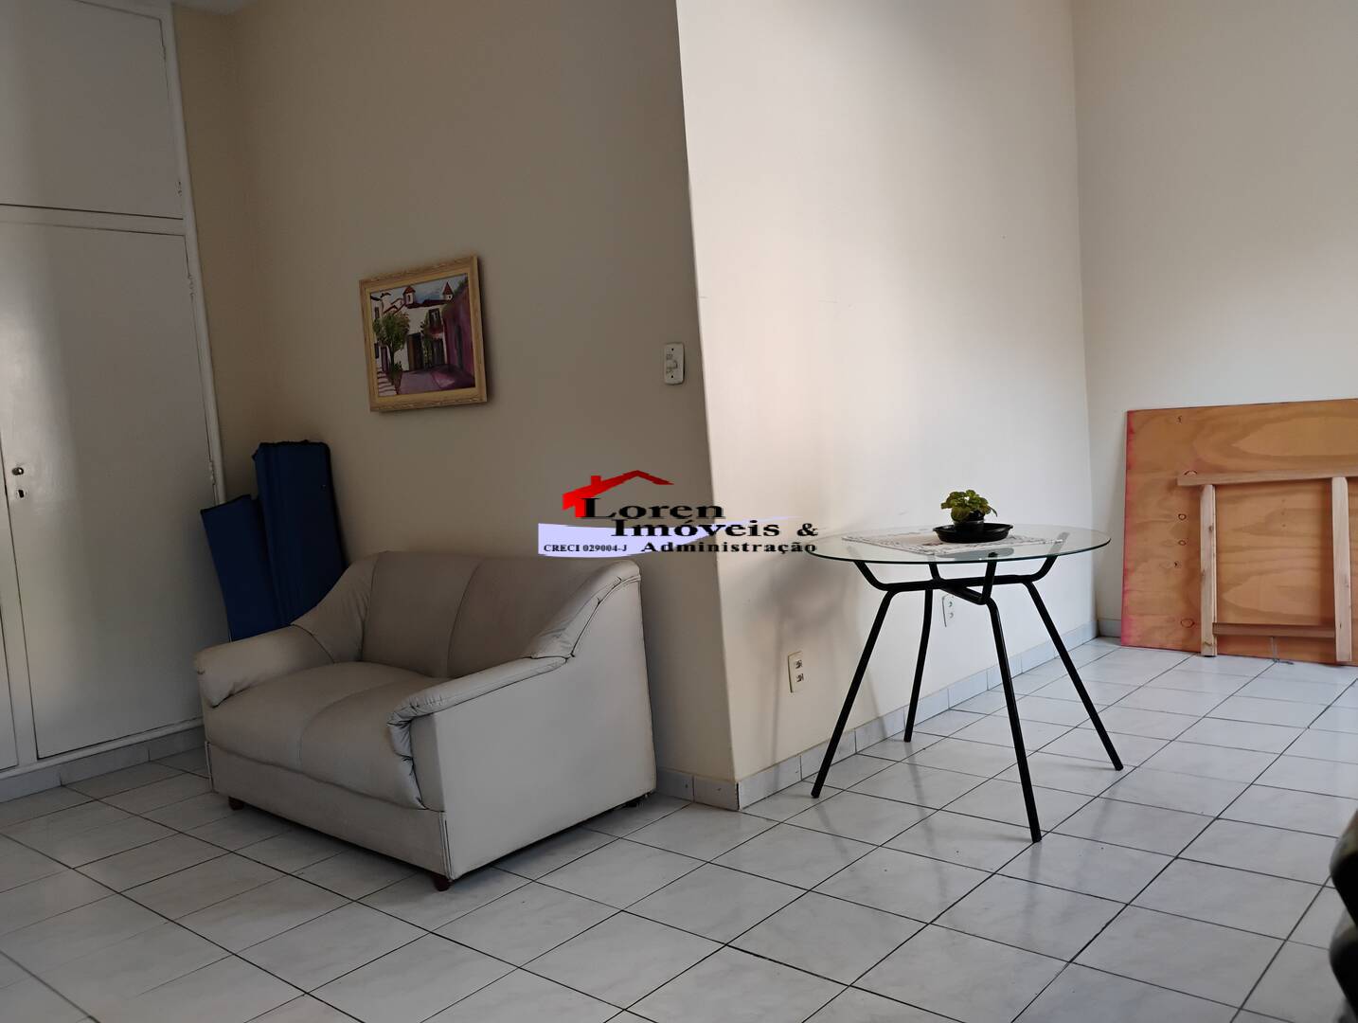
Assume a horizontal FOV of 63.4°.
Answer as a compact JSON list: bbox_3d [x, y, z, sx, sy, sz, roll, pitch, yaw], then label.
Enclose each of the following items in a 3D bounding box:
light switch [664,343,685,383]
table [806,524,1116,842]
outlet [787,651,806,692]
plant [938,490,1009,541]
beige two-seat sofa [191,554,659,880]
[{"bbox_3d":[-0.015,-0.429,3.199,0.072,0.118,0.013,-1,6,42],"label":"light switch"},{"bbox_3d":[0.865,0.468,3.392,0.905,0.762,0.905,-1,6,41],"label":"table"},{"bbox_3d":[0.374,0.502,3.450,0.012,0.117,0.073,-1,6,42],"label":"outlet"},{"bbox_3d":[0.875,0.008,3.282,0.232,0.146,0.232,-3,4,15],"label":"plant"},{"bbox_3d":[-0.871,0.578,3.562,1.370,0.785,0.810,0,6,42],"label":"beige two-seat sofa"}]

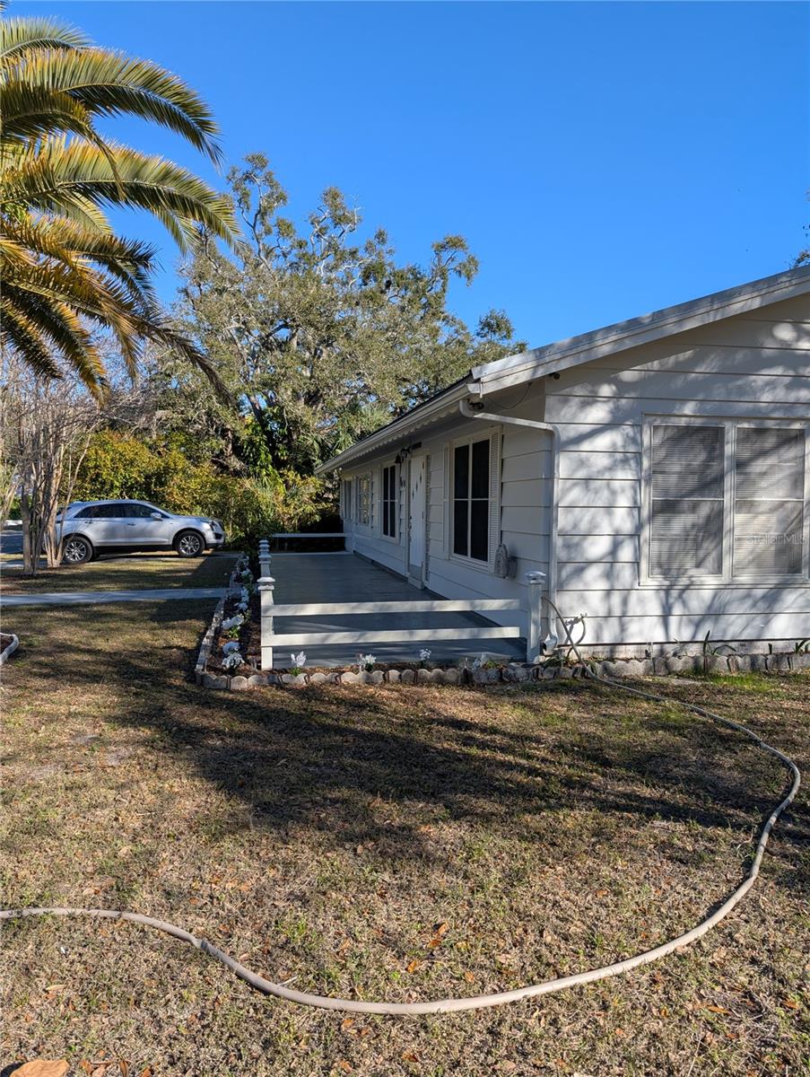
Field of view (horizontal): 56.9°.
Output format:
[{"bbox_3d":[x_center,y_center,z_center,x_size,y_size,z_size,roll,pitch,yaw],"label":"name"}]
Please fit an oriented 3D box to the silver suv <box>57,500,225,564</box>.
[{"bbox_3d":[-7.420,-0.250,20.600,4.810,1.680,1.920,-3,3,-12],"label":"silver suv"}]

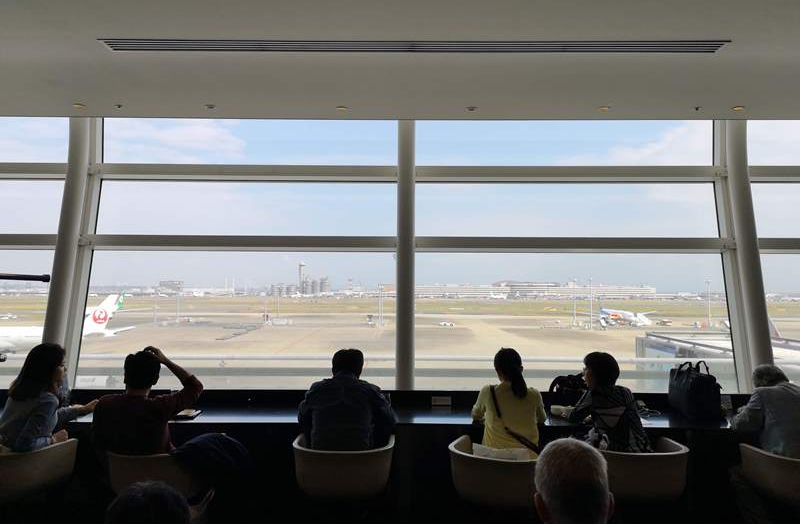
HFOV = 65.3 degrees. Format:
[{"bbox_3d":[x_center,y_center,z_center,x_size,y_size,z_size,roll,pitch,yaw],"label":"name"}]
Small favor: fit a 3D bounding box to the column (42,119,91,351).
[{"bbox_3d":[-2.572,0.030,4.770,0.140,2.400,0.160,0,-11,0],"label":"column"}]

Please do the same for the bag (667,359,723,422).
[{"bbox_3d":[1.866,0.804,3.921,0.200,0.370,0.370,0,-2,11],"label":"bag"}]

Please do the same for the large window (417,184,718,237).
[{"bbox_3d":[1.355,-0.420,5.090,2.500,0.440,0.070,0,-10,0],"label":"large window"}]

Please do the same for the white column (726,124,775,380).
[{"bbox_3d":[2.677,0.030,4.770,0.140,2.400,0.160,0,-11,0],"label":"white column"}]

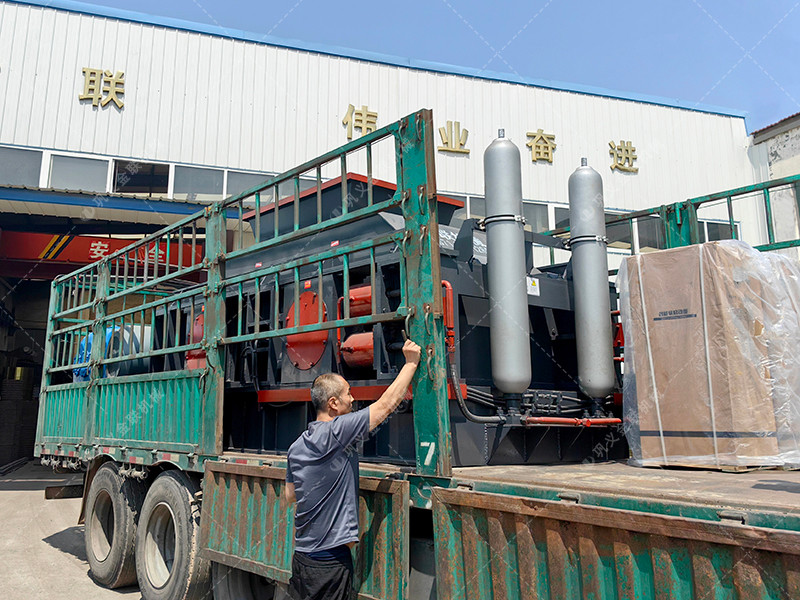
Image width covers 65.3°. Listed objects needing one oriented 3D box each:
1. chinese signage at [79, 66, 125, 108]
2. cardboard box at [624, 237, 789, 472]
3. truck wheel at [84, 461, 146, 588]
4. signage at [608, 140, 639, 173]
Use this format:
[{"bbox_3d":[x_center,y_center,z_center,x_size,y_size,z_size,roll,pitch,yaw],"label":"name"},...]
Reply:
[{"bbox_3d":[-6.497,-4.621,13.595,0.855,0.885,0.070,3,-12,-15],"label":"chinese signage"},{"bbox_3d":[1.889,0.374,3.876,0.817,1.242,0.519,10,-14,-44],"label":"cardboard box"},{"bbox_3d":[-2.527,2.023,5.675,0.290,1.050,1.050,10,-14,-44],"label":"truck wheel"},{"bbox_3d":[7.184,-4.599,19.949,1.055,1.038,0.100,3,-11,-15],"label":"signage"}]

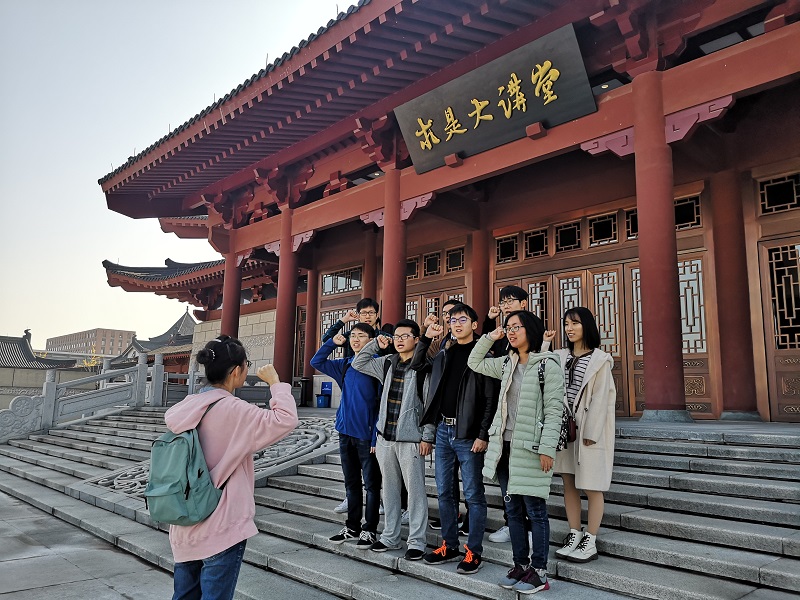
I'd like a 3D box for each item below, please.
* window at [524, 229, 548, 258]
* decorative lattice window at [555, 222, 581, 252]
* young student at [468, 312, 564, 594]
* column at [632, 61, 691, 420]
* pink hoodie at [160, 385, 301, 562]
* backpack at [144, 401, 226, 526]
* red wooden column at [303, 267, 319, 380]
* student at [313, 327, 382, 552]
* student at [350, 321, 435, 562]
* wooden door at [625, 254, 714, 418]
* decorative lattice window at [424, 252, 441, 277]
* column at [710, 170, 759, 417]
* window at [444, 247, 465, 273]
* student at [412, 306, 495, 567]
[{"bbox_3d":[3.538,-1.454,16.196,0.080,0.730,0.710,10,-13,-43],"label":"window"},{"bbox_3d":[4.119,-1.543,15.343,0.080,0.668,0.733,10,-13,-43],"label":"decorative lattice window"},{"bbox_3d":[0.751,0.918,3.923,0.460,1.670,0.520,9,-12,-39],"label":"young student"},{"bbox_3d":[4.355,-0.982,10.546,0.610,6.016,0.610,10,-13,-43],"label":"column"},{"bbox_3d":[-0.725,0.729,2.700,0.460,0.710,0.530,10,-13,-44],"label":"pink hoodie"},{"bbox_3d":[-0.887,0.684,2.580,0.180,0.450,0.300,10,-13,-44],"label":"backpack"},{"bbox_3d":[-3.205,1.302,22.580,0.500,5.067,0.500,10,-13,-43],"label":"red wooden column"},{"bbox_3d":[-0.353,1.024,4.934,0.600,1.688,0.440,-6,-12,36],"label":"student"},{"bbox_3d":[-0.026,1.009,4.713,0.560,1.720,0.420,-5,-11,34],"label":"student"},{"bbox_3d":[5.698,0.796,13.266,0.100,3.378,1.829,10,-13,-43],"label":"wooden door"},{"bbox_3d":[0.979,-1.072,18.573,0.080,0.702,0.694,10,-13,-43],"label":"decorative lattice window"},{"bbox_3d":[6.709,-0.131,12.594,0.600,5.099,0.600,10,-13,-43],"label":"column"},{"bbox_3d":[1.585,-1.136,17.945,0.080,0.678,0.742,10,-13,-43],"label":"window"},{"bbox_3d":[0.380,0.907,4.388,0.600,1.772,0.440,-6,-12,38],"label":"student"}]

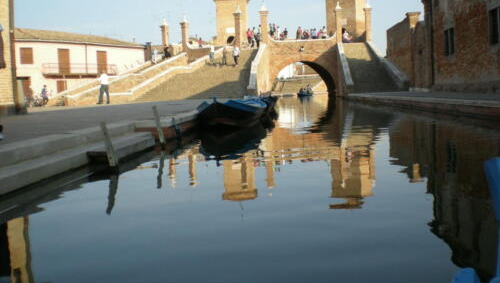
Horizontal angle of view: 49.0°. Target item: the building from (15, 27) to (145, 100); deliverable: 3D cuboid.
[{"bbox_3d":[-18.402,-6.806,51.915,7.500,6.700,15.600,1,6,32],"label":"building"}]

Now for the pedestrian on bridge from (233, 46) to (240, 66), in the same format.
[{"bbox_3d":[-1.117,-7.208,46.439,0.520,1.700,0.420,0,6,18],"label":"pedestrian on bridge"}]

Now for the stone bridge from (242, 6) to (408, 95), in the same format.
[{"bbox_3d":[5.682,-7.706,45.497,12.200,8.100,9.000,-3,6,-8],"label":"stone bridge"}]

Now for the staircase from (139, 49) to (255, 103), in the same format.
[{"bbox_3d":[-2.060,-5.949,45.044,8.000,4.600,13.000,0,6,17],"label":"staircase"}]

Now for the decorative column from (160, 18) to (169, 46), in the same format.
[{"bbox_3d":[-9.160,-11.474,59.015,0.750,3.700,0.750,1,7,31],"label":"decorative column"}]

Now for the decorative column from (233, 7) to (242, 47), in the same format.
[{"bbox_3d":[-1.082,-9.865,47.500,0.680,3.600,0.680,-3,6,-10],"label":"decorative column"}]

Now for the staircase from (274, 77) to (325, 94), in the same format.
[{"bbox_3d":[5.321,-6.019,59.000,5.500,2.100,4.000,-2,5,0],"label":"staircase"}]

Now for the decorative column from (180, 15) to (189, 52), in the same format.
[{"bbox_3d":[-6.753,-11.220,57.029,0.750,3.950,0.750,1,7,31],"label":"decorative column"}]

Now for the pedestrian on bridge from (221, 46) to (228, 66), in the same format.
[{"bbox_3d":[-2.114,-7.046,45.500,0.500,1.670,0.350,-2,5,0],"label":"pedestrian on bridge"}]

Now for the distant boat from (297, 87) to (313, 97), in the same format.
[{"bbox_3d":[5.362,-4.919,54.000,1.600,0.950,3.600,-1,6,10],"label":"distant boat"}]

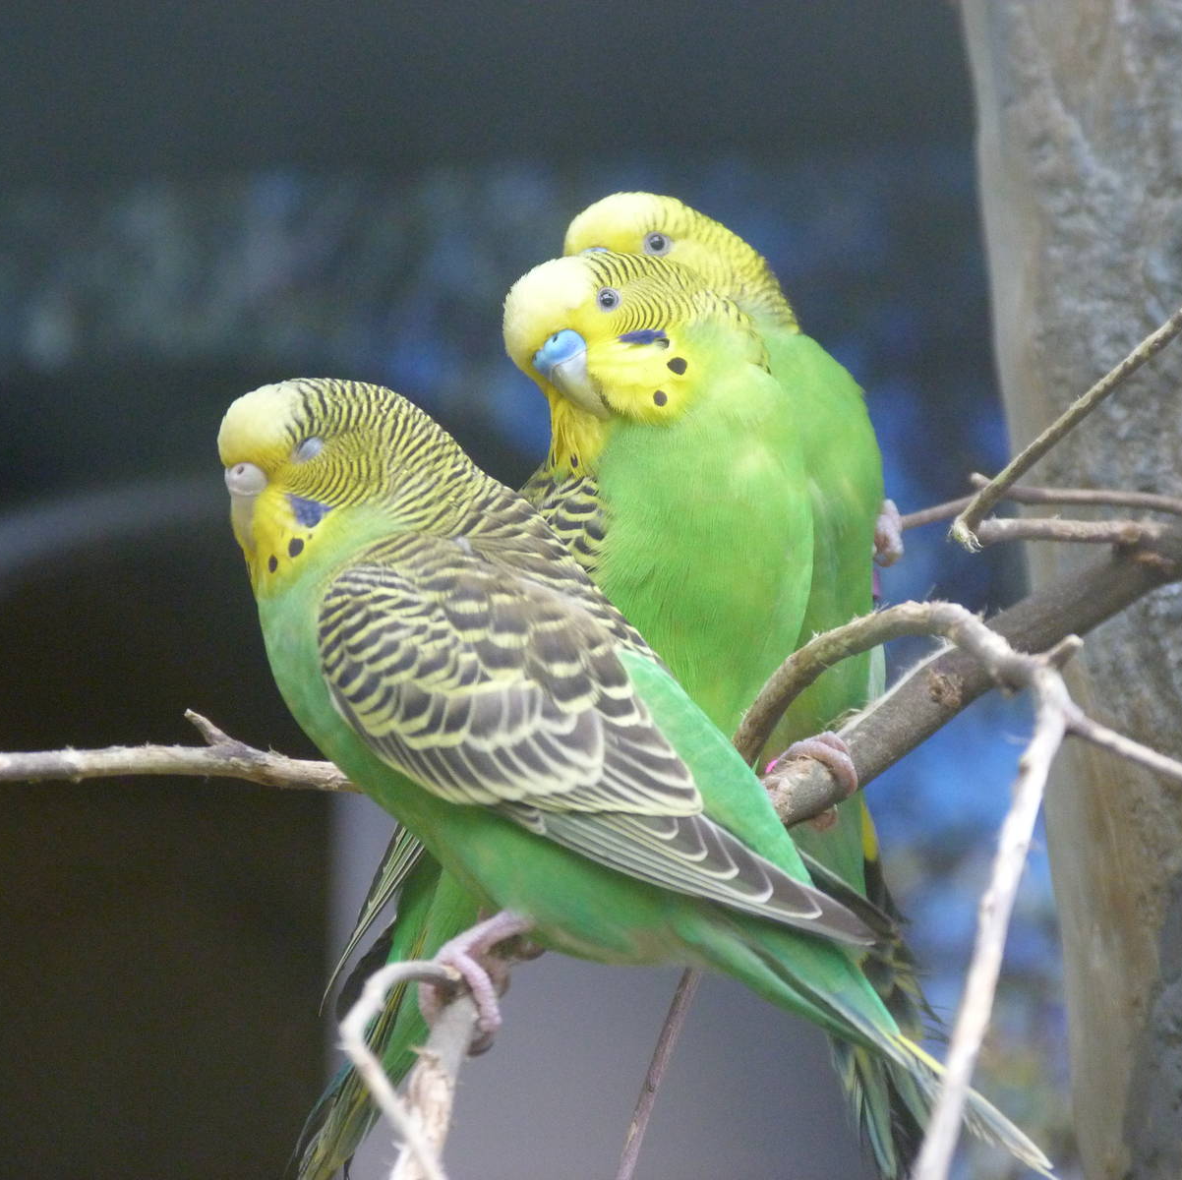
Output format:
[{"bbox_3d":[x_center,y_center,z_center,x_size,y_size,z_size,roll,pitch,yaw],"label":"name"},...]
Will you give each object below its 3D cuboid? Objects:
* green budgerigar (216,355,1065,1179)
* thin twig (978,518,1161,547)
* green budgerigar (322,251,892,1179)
[{"bbox_3d":[0.007,0.030,1.950,0.137,0.130,0.055,0,0,15],"label":"green budgerigar"},{"bbox_3d":[0.083,-0.010,2.070,0.039,0.005,0.004,0,0,-31],"label":"thin twig"},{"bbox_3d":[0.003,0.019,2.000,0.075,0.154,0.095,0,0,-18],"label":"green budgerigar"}]

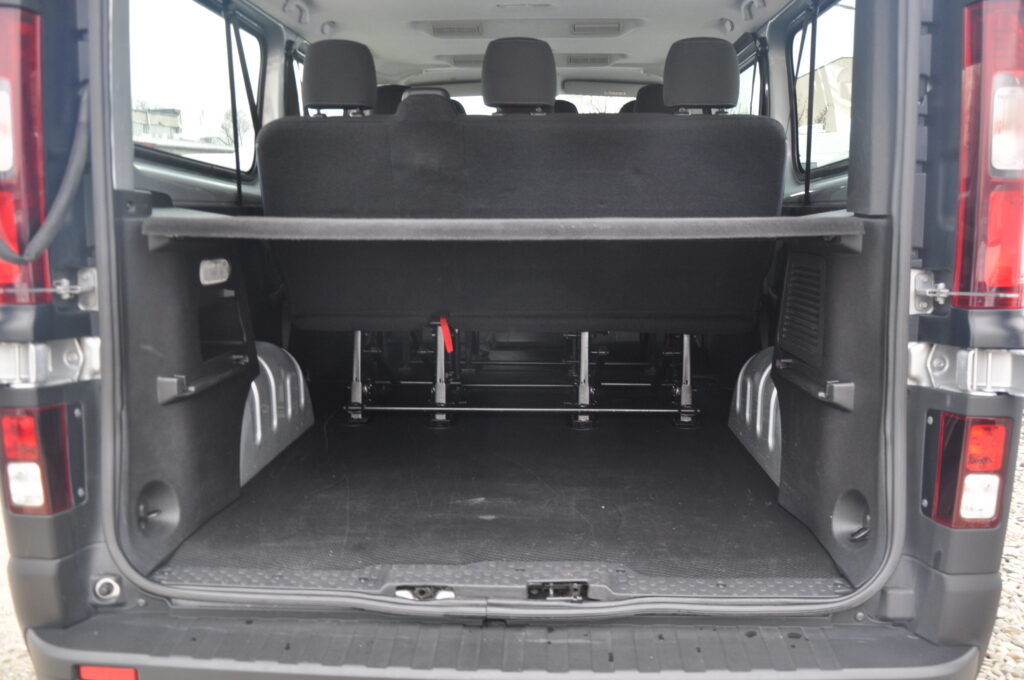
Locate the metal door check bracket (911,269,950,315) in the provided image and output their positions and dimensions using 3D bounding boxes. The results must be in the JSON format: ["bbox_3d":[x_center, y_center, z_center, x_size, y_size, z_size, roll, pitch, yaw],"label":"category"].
[{"bbox_3d":[0.683,-0.080,1.251,0.047,0.072,0.040,0,10,2],"label":"metal door check bracket"}]

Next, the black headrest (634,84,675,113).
[{"bbox_3d":[0.552,-0.872,2.890,0.205,0.200,0.110,0,10,2],"label":"black headrest"}]

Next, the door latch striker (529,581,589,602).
[{"bbox_3d":[0.088,0.475,1.448,0.117,0.027,0.040,0,10,2],"label":"door latch striker"}]

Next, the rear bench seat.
[{"bbox_3d":[0.027,-0.445,2.430,1.441,0.857,0.700,0,10,2],"label":"rear bench seat"}]

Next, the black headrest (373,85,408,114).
[{"bbox_3d":[-0.440,-0.872,2.931,0.205,0.200,0.110,0,10,2],"label":"black headrest"}]

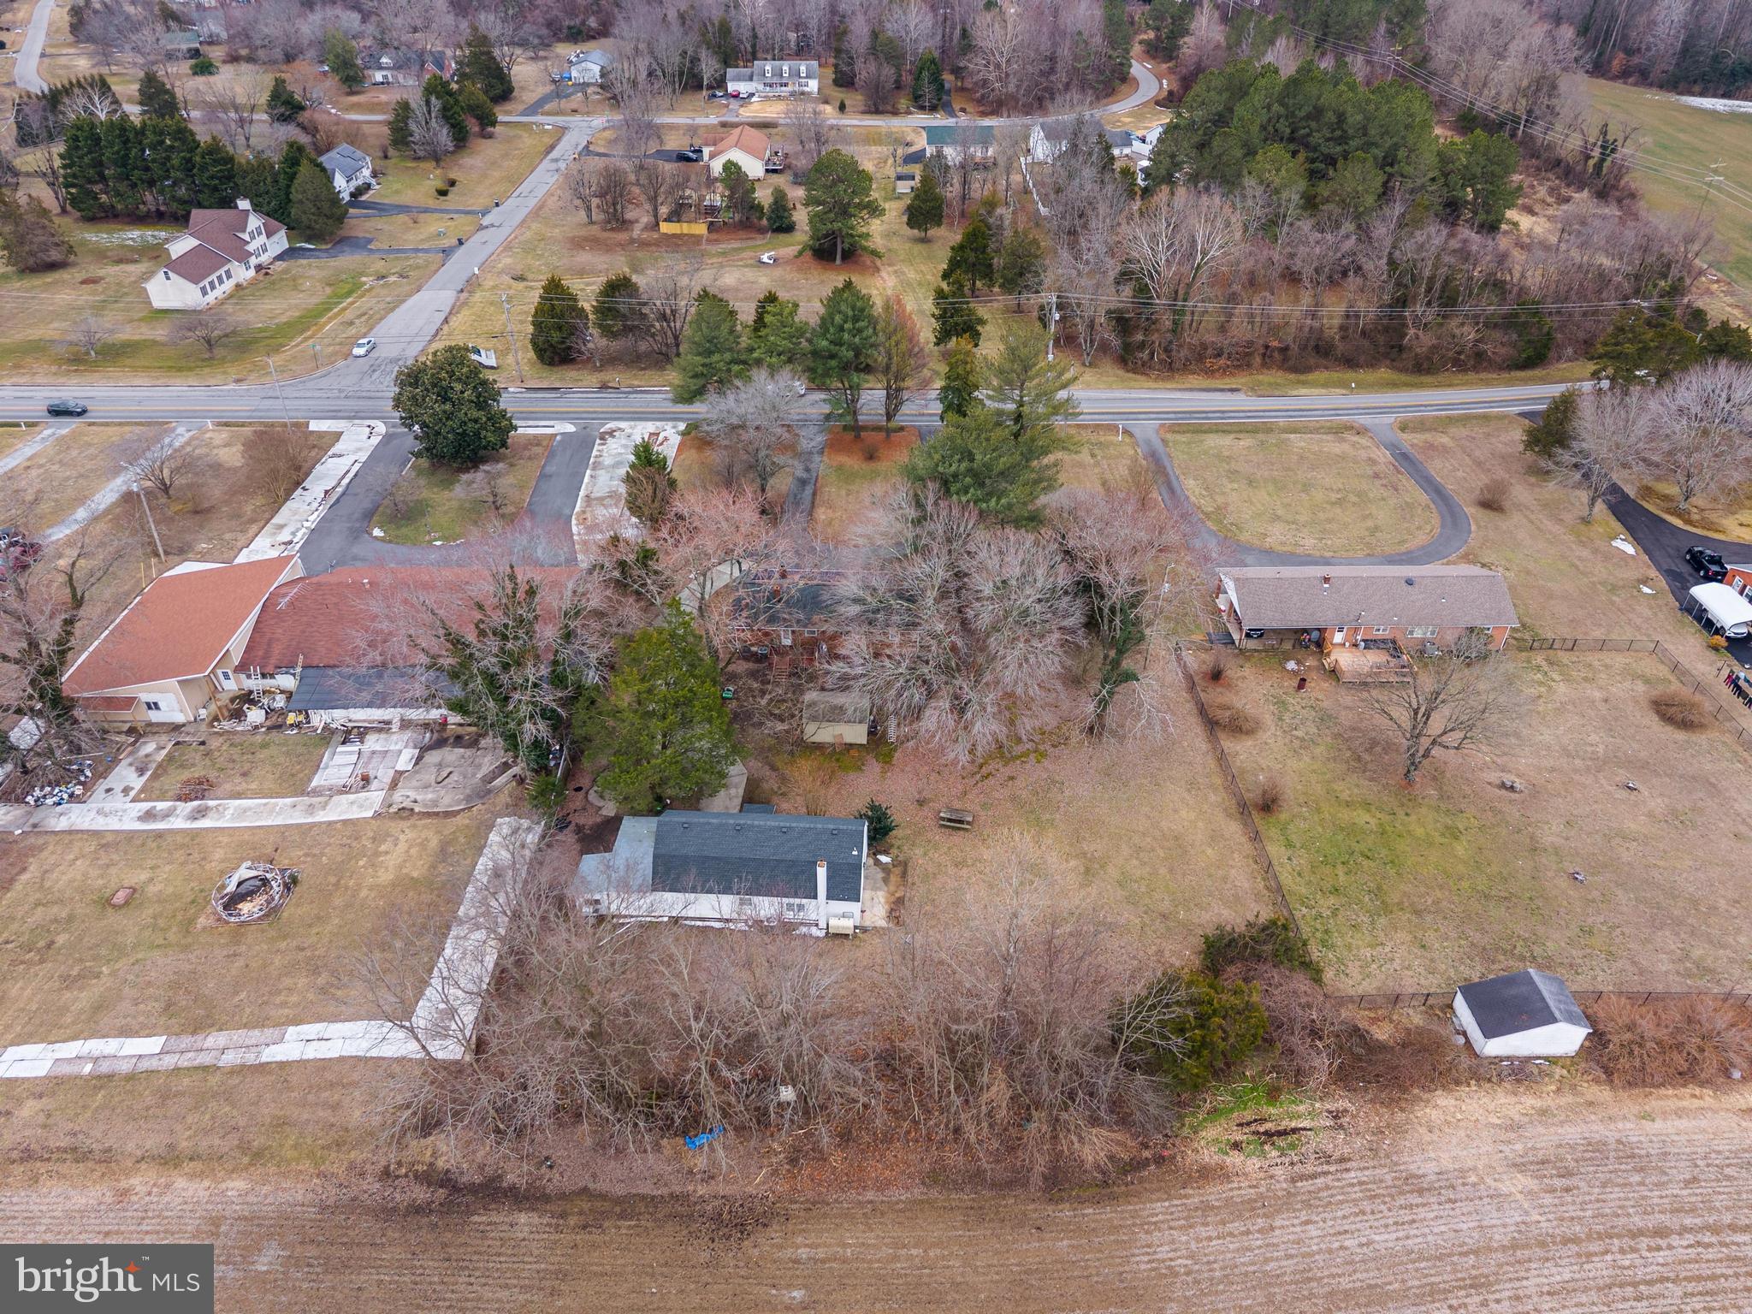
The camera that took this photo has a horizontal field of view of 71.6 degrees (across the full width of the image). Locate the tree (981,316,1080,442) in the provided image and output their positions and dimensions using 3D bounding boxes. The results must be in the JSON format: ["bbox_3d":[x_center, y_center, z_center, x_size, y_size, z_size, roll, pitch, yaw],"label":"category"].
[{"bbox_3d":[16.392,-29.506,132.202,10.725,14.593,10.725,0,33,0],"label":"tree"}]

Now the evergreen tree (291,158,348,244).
[{"bbox_3d":[-90.517,-74.585,197.474,9.000,12.000,9.000,0,33,0],"label":"evergreen tree"}]

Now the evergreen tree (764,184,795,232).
[{"bbox_3d":[-16.600,-77.920,211.370,5.000,7.600,5.000,0,36,0],"label":"evergreen tree"}]

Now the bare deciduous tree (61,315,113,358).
[{"bbox_3d":[-101.978,-41.330,157.185,6.730,5.419,6.730,0,33,0],"label":"bare deciduous tree"}]

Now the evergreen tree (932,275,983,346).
[{"bbox_3d":[11.400,-47.740,167.780,7.100,10.000,7.100,0,36,0],"label":"evergreen tree"}]

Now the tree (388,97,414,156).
[{"bbox_3d":[-99.000,-110.720,253.540,6.800,11.100,6.800,0,36,0],"label":"tree"}]

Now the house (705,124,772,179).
[{"bbox_3d":[-26.054,-94.576,227.664,11.800,5.600,17.000,0,35,0],"label":"house"}]

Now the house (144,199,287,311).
[{"bbox_3d":[-98.500,-60.813,178.471,12.200,9.600,33.000,-1,33,-1],"label":"house"}]

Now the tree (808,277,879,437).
[{"bbox_3d":[-3.450,-31.790,130.230,7.630,17.930,7.630,0,37,0],"label":"tree"}]

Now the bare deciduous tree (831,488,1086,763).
[{"bbox_3d":[6.200,-2.140,96.090,19.000,20.500,19.000,0,36,0],"label":"bare deciduous tree"}]

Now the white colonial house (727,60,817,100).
[{"bbox_3d":[-22.750,-129.150,270.150,20.300,6.900,9.200,0,37,0],"label":"white colonial house"}]

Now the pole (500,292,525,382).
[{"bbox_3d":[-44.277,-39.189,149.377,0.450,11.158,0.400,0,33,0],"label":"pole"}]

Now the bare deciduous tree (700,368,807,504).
[{"bbox_3d":[-11.800,-21.500,119.912,10.300,13.600,10.300,0,35,0],"label":"bare deciduous tree"}]

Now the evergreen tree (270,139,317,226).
[{"bbox_3d":[-101.708,-82.722,212.088,7.647,14.445,7.647,0,33,0],"label":"evergreen tree"}]

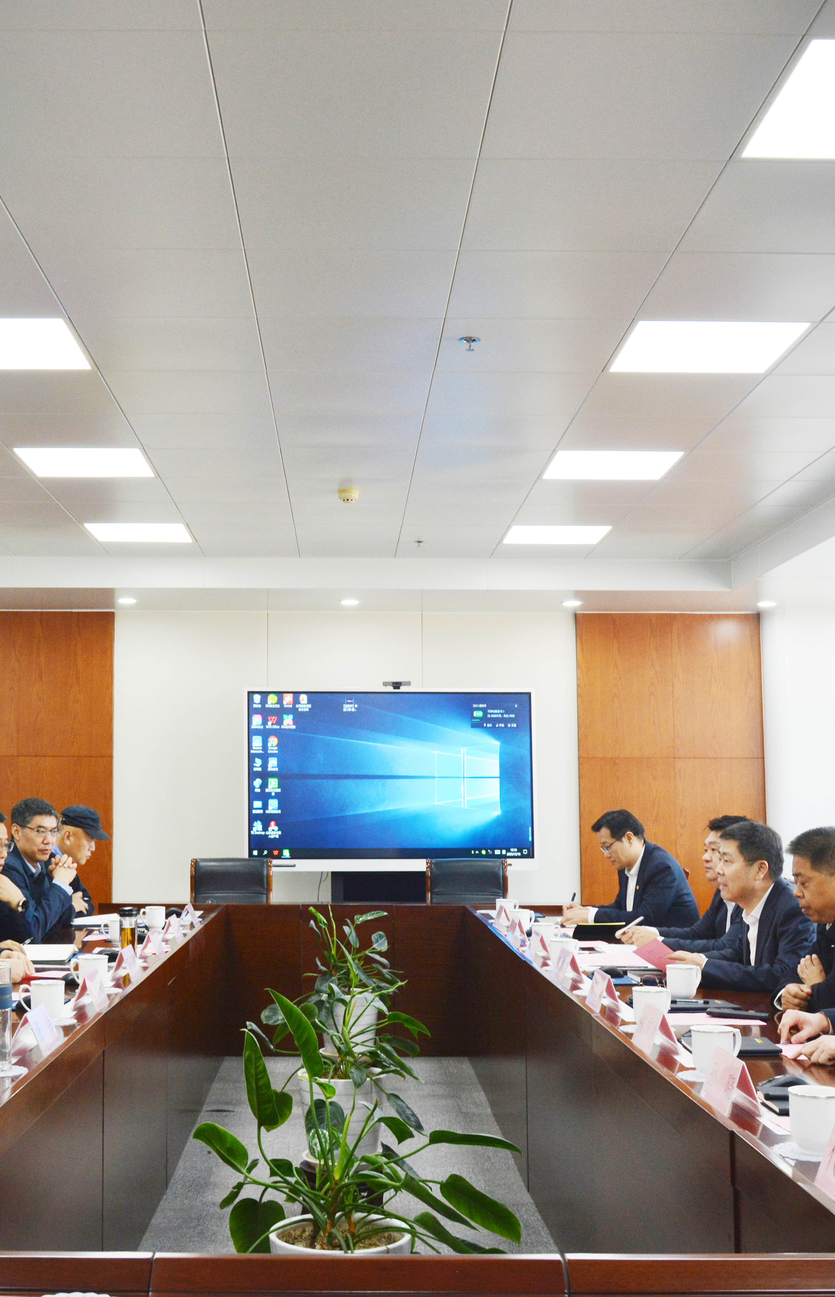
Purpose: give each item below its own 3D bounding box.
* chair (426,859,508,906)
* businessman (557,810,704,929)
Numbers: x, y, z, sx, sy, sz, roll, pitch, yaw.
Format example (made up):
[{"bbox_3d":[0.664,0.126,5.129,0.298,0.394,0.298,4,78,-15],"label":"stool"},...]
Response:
[{"bbox_3d":[0.280,1.646,8.100,0.540,1.000,0.620,0,-6,-2],"label":"chair"},{"bbox_3d":[0.920,1.320,6.250,0.720,1.270,0.560,1,-6,-17],"label":"businessman"}]

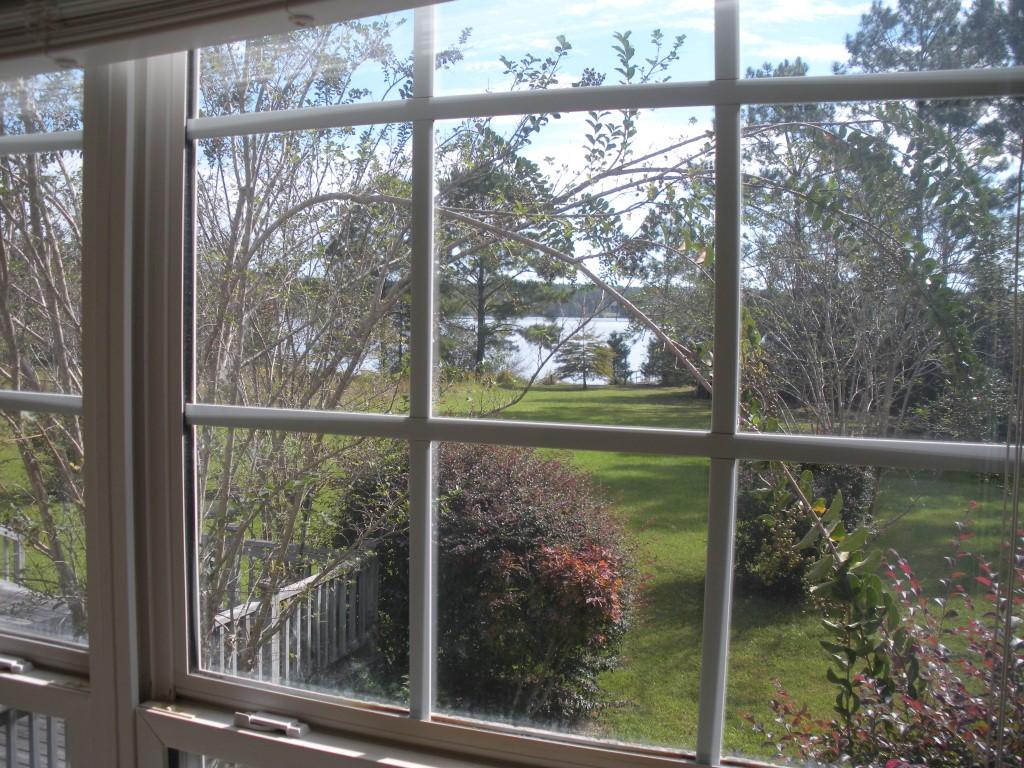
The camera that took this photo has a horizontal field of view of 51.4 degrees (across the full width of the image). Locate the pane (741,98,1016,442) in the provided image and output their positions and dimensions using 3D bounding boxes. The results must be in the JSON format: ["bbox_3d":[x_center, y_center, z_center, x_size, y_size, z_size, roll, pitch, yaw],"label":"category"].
[{"bbox_3d":[0.289,-0.086,0.807,0.228,0.262,0.025,2,4,21],"label":"pane"}]

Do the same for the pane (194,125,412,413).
[{"bbox_3d":[-0.201,-0.106,0.990,0.238,0.262,0.025,2,4,21],"label":"pane"}]

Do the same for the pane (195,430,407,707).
[{"bbox_3d":[-0.204,0.171,1.011,0.238,0.251,0.025,2,4,21],"label":"pane"}]

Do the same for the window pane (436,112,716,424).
[{"bbox_3d":[0.046,-0.096,0.899,0.249,0.262,0.025,2,4,21],"label":"window pane"}]

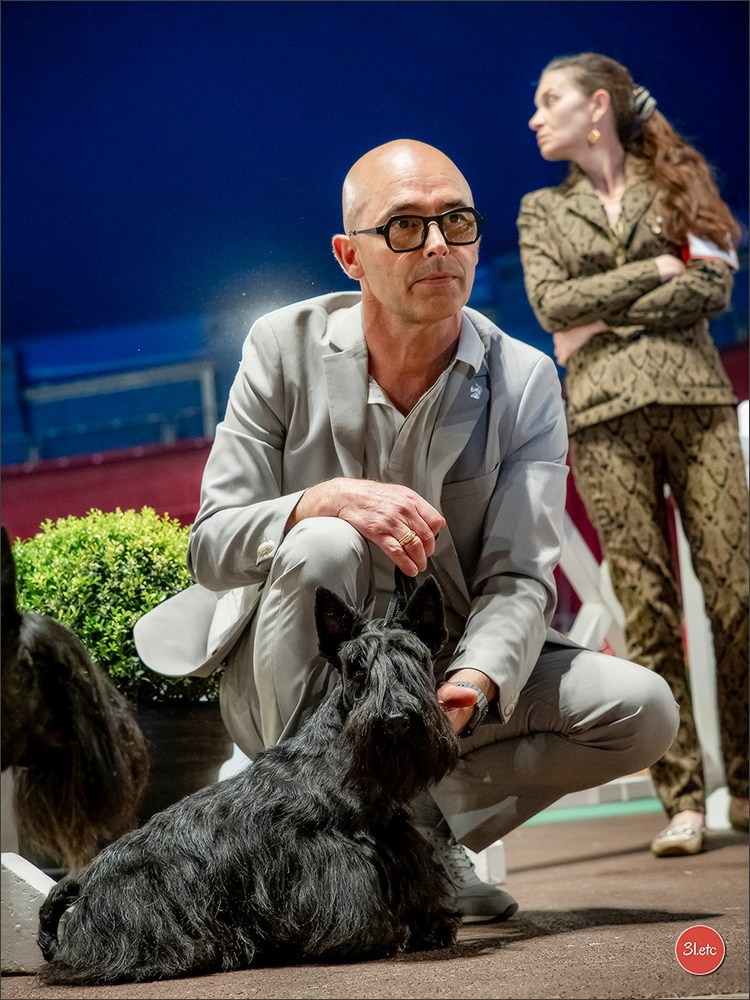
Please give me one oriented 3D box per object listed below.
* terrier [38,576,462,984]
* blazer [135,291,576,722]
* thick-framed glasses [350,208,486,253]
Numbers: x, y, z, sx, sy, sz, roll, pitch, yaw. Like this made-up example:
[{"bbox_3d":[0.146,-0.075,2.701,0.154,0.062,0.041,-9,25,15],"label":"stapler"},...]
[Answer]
[{"bbox_3d":[-0.139,0.322,2.660,0.450,0.410,0.250,-12,-9,31],"label":"terrier"},{"bbox_3d":[-0.021,0.019,2.960,0.500,0.540,0.460,-5,-8,-16],"label":"blazer"},{"bbox_3d":[0.041,-0.335,2.933,0.143,0.050,0.145,-12,7,-26],"label":"thick-framed glasses"}]

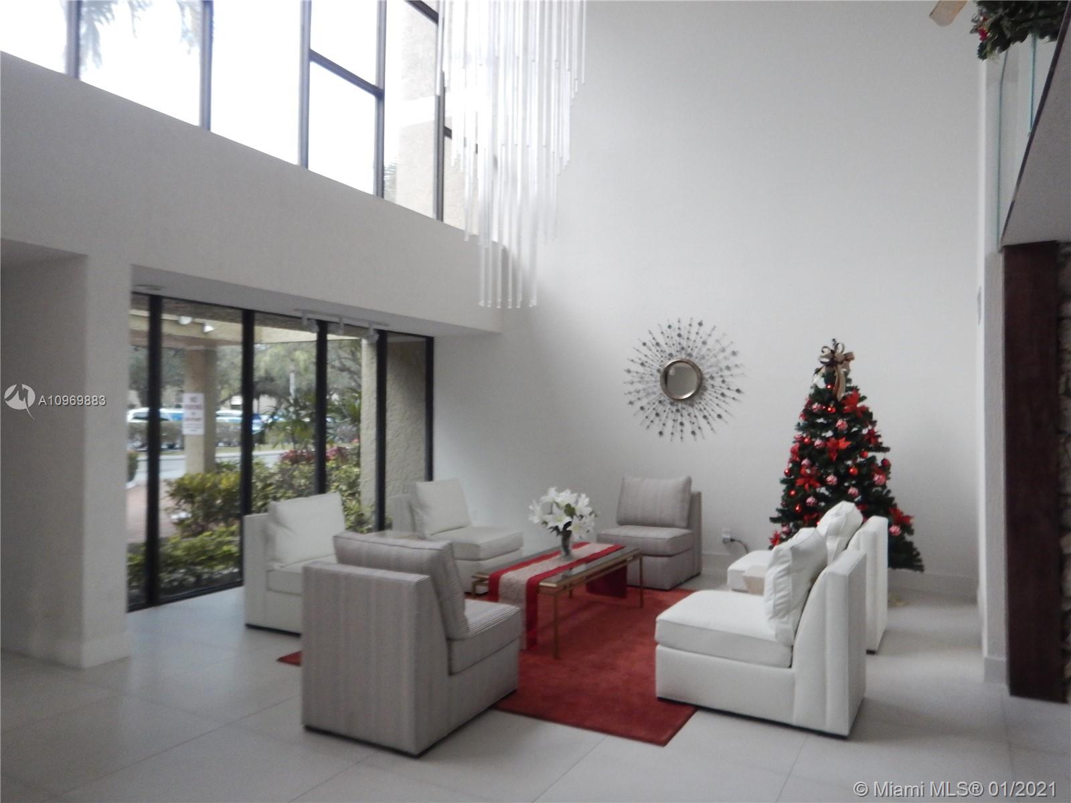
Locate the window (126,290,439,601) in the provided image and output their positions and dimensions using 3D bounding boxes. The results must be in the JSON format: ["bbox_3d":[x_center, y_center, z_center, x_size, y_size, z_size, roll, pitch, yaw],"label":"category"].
[{"bbox_3d":[-2.242,0.409,7.136,0.100,2.418,4.145,-1,-1,29],"label":"window"}]

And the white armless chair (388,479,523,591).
[{"bbox_3d":[-0.705,1.162,6.631,0.921,0.886,0.661,-1,-1,29],"label":"white armless chair"}]

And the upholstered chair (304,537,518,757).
[{"bbox_3d":[-0.598,1.104,3.760,0.666,0.886,0.886,-1,-1,28],"label":"upholstered chair"}]

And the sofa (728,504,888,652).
[{"bbox_3d":[1.866,1.127,5.080,0.921,0.886,0.610,-1,-1,31],"label":"sofa"}]

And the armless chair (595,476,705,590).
[{"bbox_3d":[1.053,1.162,6.764,0.666,0.886,0.867,-1,-1,30],"label":"armless chair"}]

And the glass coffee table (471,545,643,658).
[{"bbox_3d":[0.210,1.348,5.262,0.603,0.456,1.441,-1,-1,29],"label":"glass coffee table"}]

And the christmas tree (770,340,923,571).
[{"bbox_3d":[2.491,0.540,6.005,1.218,2.096,1.218,-1,-1,29],"label":"christmas tree"}]

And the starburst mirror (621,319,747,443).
[{"bbox_3d":[1.452,-0.220,7.285,1.214,1.204,0.055,-1,-1,29],"label":"starburst mirror"}]

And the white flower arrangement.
[{"bbox_3d":[0.188,0.799,5.292,0.453,0.382,0.453,0,-1,0],"label":"white flower arrangement"}]

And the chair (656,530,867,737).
[{"bbox_3d":[1.176,1.103,3.858,0.921,0.886,0.610,-1,-1,31],"label":"chair"}]

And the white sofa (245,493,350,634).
[{"bbox_3d":[-1.494,1.136,5.299,0.921,0.886,0.639,-1,-1,29],"label":"white sofa"}]

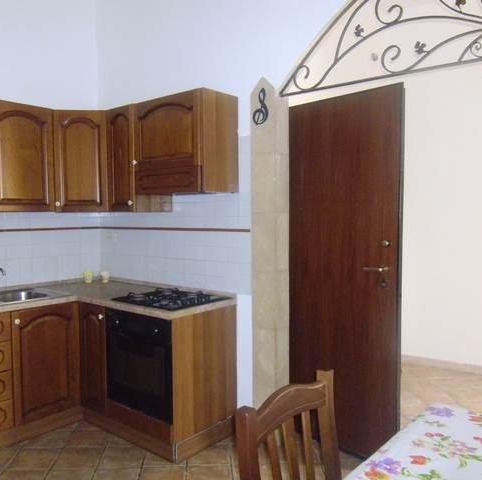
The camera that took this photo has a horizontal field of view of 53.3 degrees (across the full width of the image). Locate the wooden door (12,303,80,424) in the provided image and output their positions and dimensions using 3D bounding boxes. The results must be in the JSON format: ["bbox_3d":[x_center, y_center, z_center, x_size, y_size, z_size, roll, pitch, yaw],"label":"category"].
[{"bbox_3d":[-1.252,0.782,3.108,0.030,0.701,0.450,2,3,41],"label":"wooden door"}]

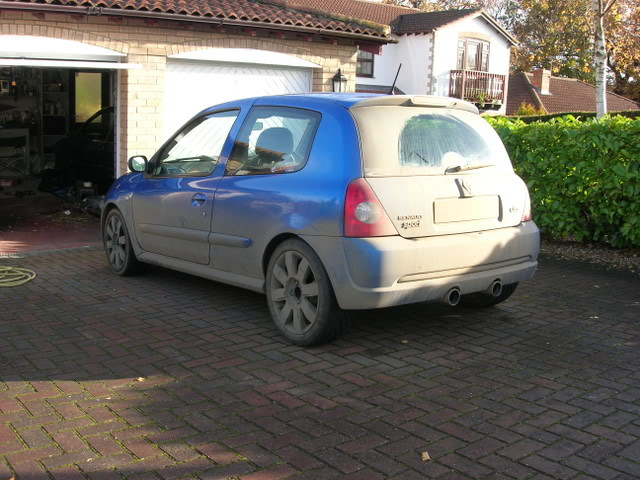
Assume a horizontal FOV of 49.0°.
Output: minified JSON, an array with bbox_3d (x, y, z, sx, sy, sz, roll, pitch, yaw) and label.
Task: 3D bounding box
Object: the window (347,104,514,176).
[{"bbox_3d":[0.656,-0.534,3.821,1.140,0.400,0.110,-6,-23,-37],"label":"window"}]

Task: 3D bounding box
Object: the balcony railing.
[{"bbox_3d":[5.480,-5.300,24.360,2.100,1.000,0.600,-4,9,-35],"label":"balcony railing"}]

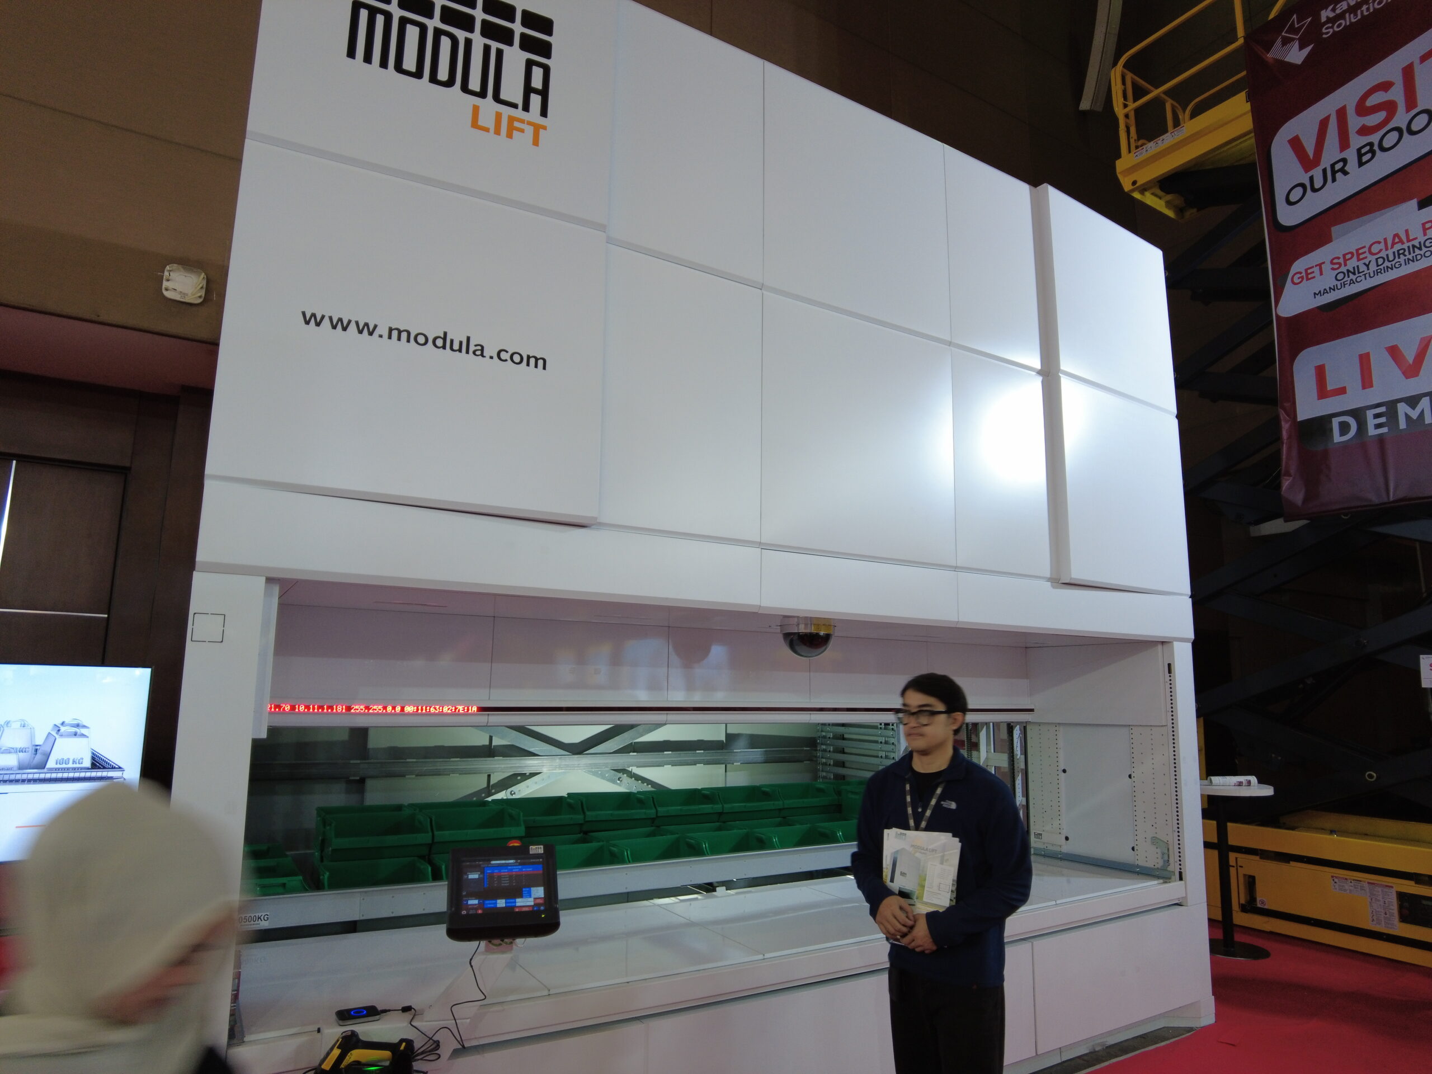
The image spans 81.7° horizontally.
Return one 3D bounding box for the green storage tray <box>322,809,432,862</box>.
[{"bbox_3d":[-1.459,1.284,3.572,0.400,0.150,0.240,7,-11,-30],"label":"green storage tray"}]

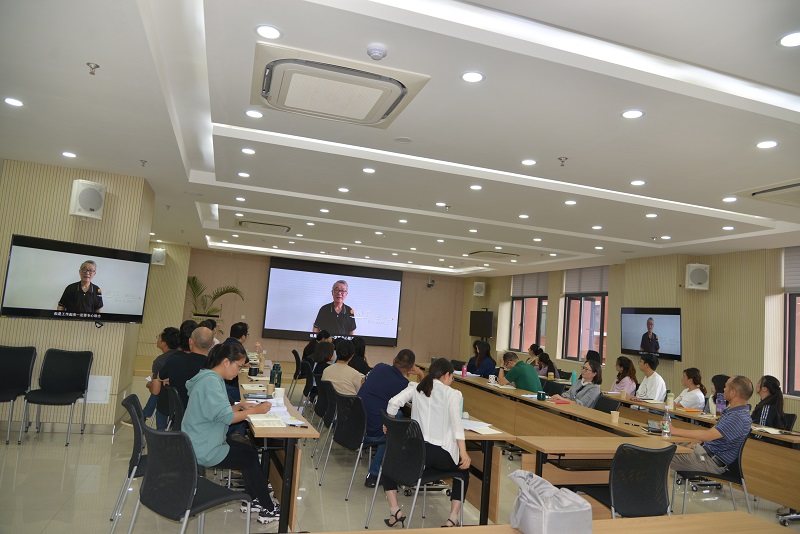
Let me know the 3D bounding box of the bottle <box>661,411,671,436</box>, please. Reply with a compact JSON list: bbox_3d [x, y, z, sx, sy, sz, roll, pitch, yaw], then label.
[{"bbox_3d":[2.160,1.253,4.318,0.066,0.239,0.066,6,-6,-17],"label":"bottle"}]

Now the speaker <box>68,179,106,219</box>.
[{"bbox_3d":[-3.407,-0.732,5.801,0.285,0.360,0.200,9,1,-40],"label":"speaker"}]

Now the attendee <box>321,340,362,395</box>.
[{"bbox_3d":[-0.518,1.426,5.775,0.500,1.270,0.720,2,-6,28],"label":"attendee"}]

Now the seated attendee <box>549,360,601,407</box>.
[{"bbox_3d":[1.998,1.673,5.991,0.740,1.220,0.520,5,-5,-10],"label":"seated attendee"}]

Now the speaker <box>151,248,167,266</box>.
[{"bbox_3d":[-5.832,-0.230,12.912,0.326,0.385,0.247,7,-6,-27],"label":"speaker"}]

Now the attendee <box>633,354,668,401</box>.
[{"bbox_3d":[3.102,1.774,6.760,0.721,1.284,0.494,4,-5,5],"label":"attendee"}]

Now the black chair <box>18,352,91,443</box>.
[{"bbox_3d":[-3.620,1.366,5.634,0.470,0.870,0.560,6,-5,-13],"label":"black chair"}]

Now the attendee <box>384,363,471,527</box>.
[{"bbox_3d":[0.236,1.337,4.055,0.620,1.250,0.660,5,-5,0],"label":"attendee"}]

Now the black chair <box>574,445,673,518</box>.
[{"bbox_3d":[1.464,1.552,3.541,0.454,0.869,0.534,6,-6,-17],"label":"black chair"}]

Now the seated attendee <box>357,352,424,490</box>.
[{"bbox_3d":[-0.130,1.395,4.943,0.550,1.240,0.750,0,-7,42],"label":"seated attendee"}]

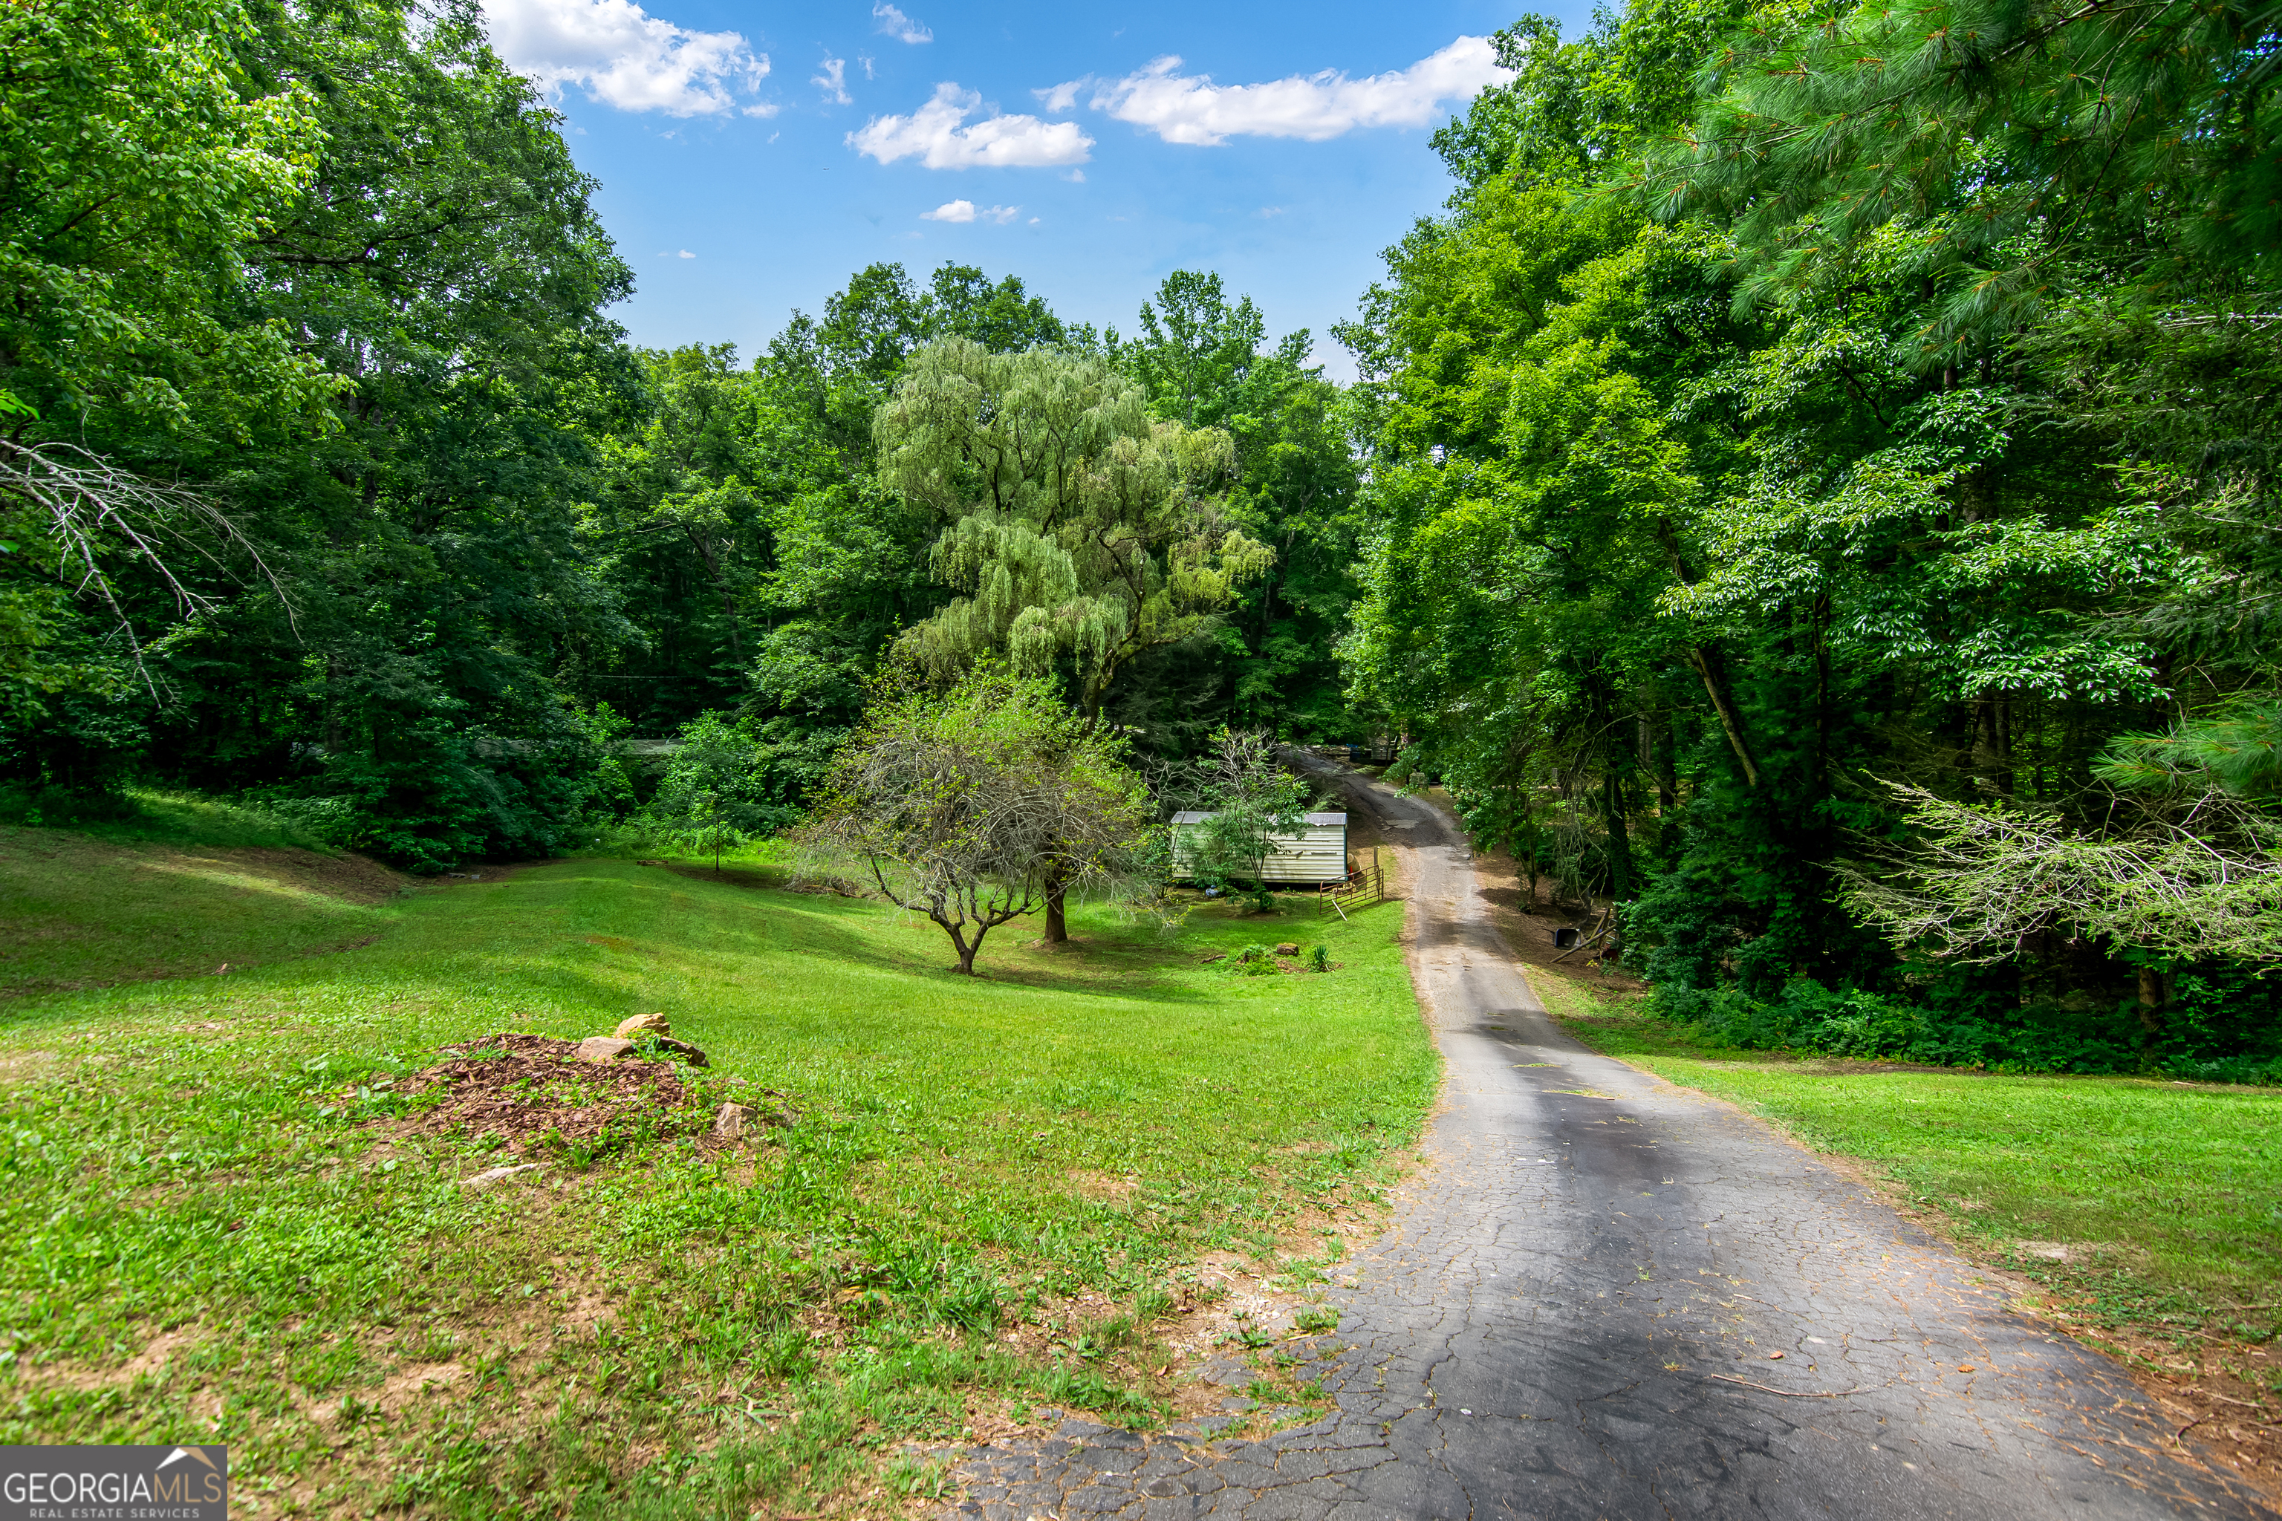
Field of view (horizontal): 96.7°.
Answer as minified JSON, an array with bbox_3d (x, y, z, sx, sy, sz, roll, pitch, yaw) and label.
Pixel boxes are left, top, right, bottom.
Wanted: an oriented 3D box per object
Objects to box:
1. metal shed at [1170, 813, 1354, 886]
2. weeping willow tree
[{"bbox_3d":[4.650,3.300,39.000,6.700,2.550,3.000,0,0,10],"label":"metal shed"},{"bbox_3d":[-1.850,-3.200,28.500,11.000,16.300,10.500,0,0,0],"label":"weeping willow tree"}]

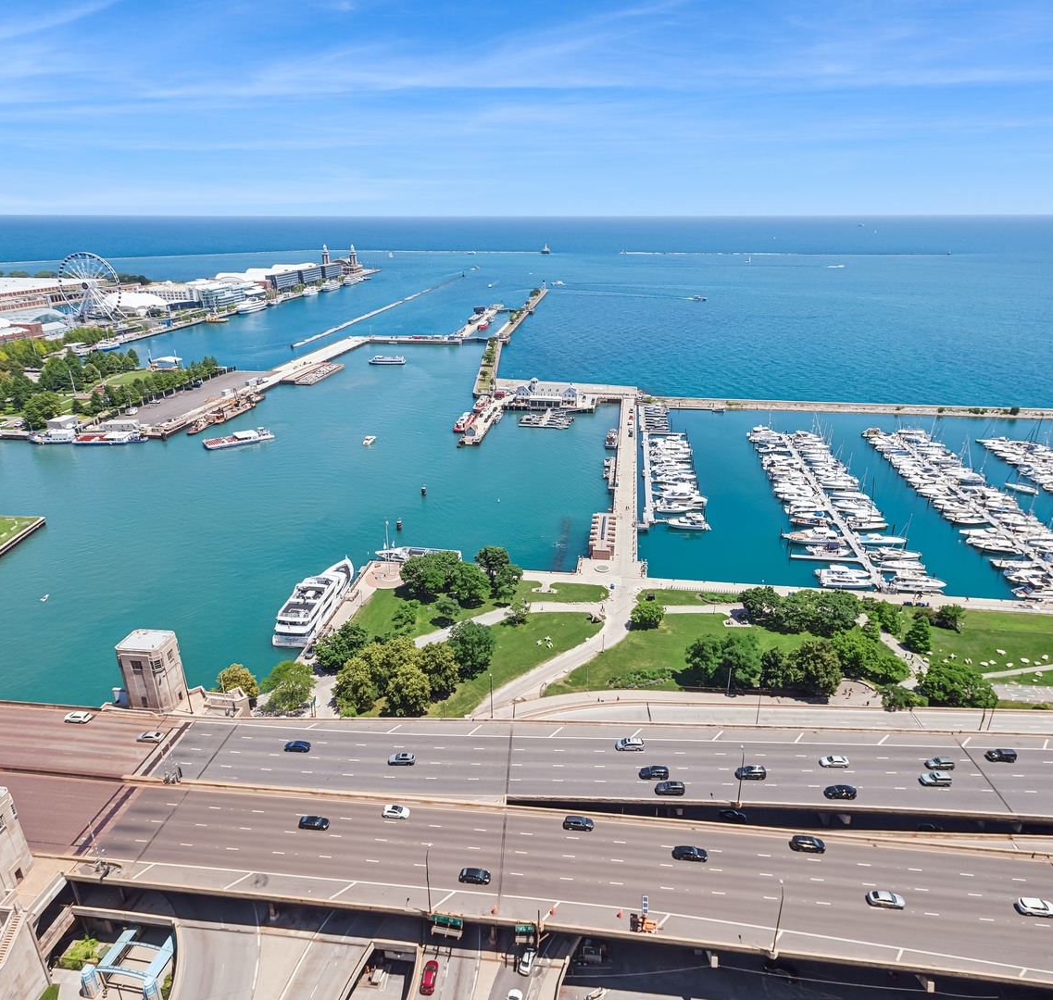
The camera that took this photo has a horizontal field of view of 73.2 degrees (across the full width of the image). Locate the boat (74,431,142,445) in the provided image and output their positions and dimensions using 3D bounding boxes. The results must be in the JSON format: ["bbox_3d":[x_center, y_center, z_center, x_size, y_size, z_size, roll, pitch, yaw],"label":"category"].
[{"bbox_3d":[-200.780,-30.330,342.600,28.500,5.300,8.600,-1,22,-3],"label":"boat"}]

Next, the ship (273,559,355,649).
[{"bbox_3d":[-57.960,25.310,199.660,9.200,9.800,41.500,3,22,7],"label":"ship"}]

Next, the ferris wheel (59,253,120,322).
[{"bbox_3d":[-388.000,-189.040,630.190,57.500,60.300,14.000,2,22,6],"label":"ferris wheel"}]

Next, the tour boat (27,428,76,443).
[{"bbox_3d":[-229.100,-31.100,343.690,21.300,5.900,6.000,1,22,2],"label":"tour boat"}]

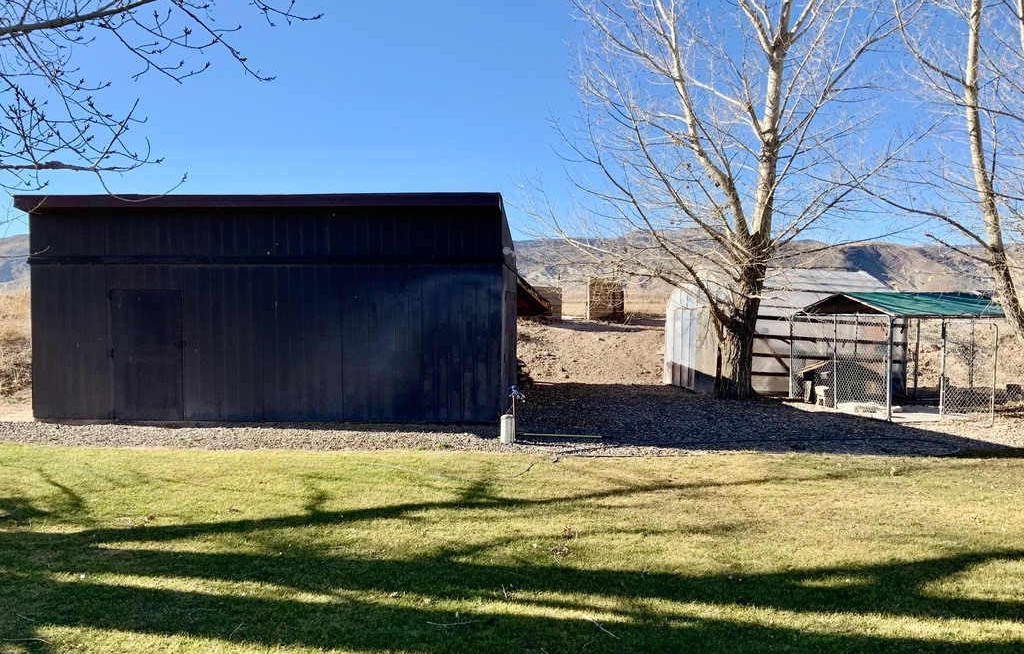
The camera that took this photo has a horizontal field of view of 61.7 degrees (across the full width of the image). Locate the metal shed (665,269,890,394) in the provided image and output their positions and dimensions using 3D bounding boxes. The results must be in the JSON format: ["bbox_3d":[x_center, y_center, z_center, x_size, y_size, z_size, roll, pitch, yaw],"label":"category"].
[{"bbox_3d":[6.650,0.040,21.204,4.401,2.946,3.707,2,1,-16],"label":"metal shed"}]

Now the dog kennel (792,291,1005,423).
[{"bbox_3d":[7.789,0.459,16.936,3.122,2.276,3.166,0,2,-14],"label":"dog kennel"}]

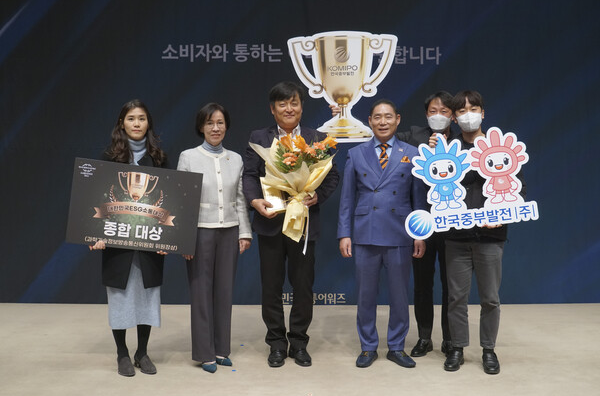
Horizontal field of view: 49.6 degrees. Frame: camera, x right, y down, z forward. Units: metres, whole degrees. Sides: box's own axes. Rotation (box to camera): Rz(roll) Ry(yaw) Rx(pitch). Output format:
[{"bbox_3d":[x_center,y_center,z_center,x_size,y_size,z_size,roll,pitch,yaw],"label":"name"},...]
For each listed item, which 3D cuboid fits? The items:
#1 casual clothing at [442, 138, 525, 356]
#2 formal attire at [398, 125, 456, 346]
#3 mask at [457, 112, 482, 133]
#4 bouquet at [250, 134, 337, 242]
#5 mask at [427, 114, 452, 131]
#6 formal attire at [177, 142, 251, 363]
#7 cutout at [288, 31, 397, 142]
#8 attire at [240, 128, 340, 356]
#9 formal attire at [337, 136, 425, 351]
[{"bbox_3d":[1.124,0.271,3.960,0.466,1.316,0.360,0,0,12],"label":"casual clothing"},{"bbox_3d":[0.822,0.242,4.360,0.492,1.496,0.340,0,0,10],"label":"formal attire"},{"bbox_3d":[1.017,-0.453,3.900,0.150,0.120,0.090,0,0,14],"label":"mask"},{"bbox_3d":[-0.038,-0.056,3.840,0.508,0.638,0.290,0,0,0],"label":"bouquet"},{"bbox_3d":[0.921,-0.498,4.290,0.155,0.110,0.090,0,0,12],"label":"mask"},{"bbox_3d":[-0.538,0.334,4.020,0.451,1.355,0.280,0,0,-18],"label":"formal attire"},{"bbox_3d":[0.270,-0.709,4.130,0.686,0.712,0.030,-2,0,3],"label":"cutout"},{"bbox_3d":[-0.059,0.253,4.060,0.596,1.424,0.380,0,0,-2],"label":"attire"},{"bbox_3d":[0.507,0.286,4.090,0.543,1.347,0.290,0,0,7],"label":"formal attire"}]

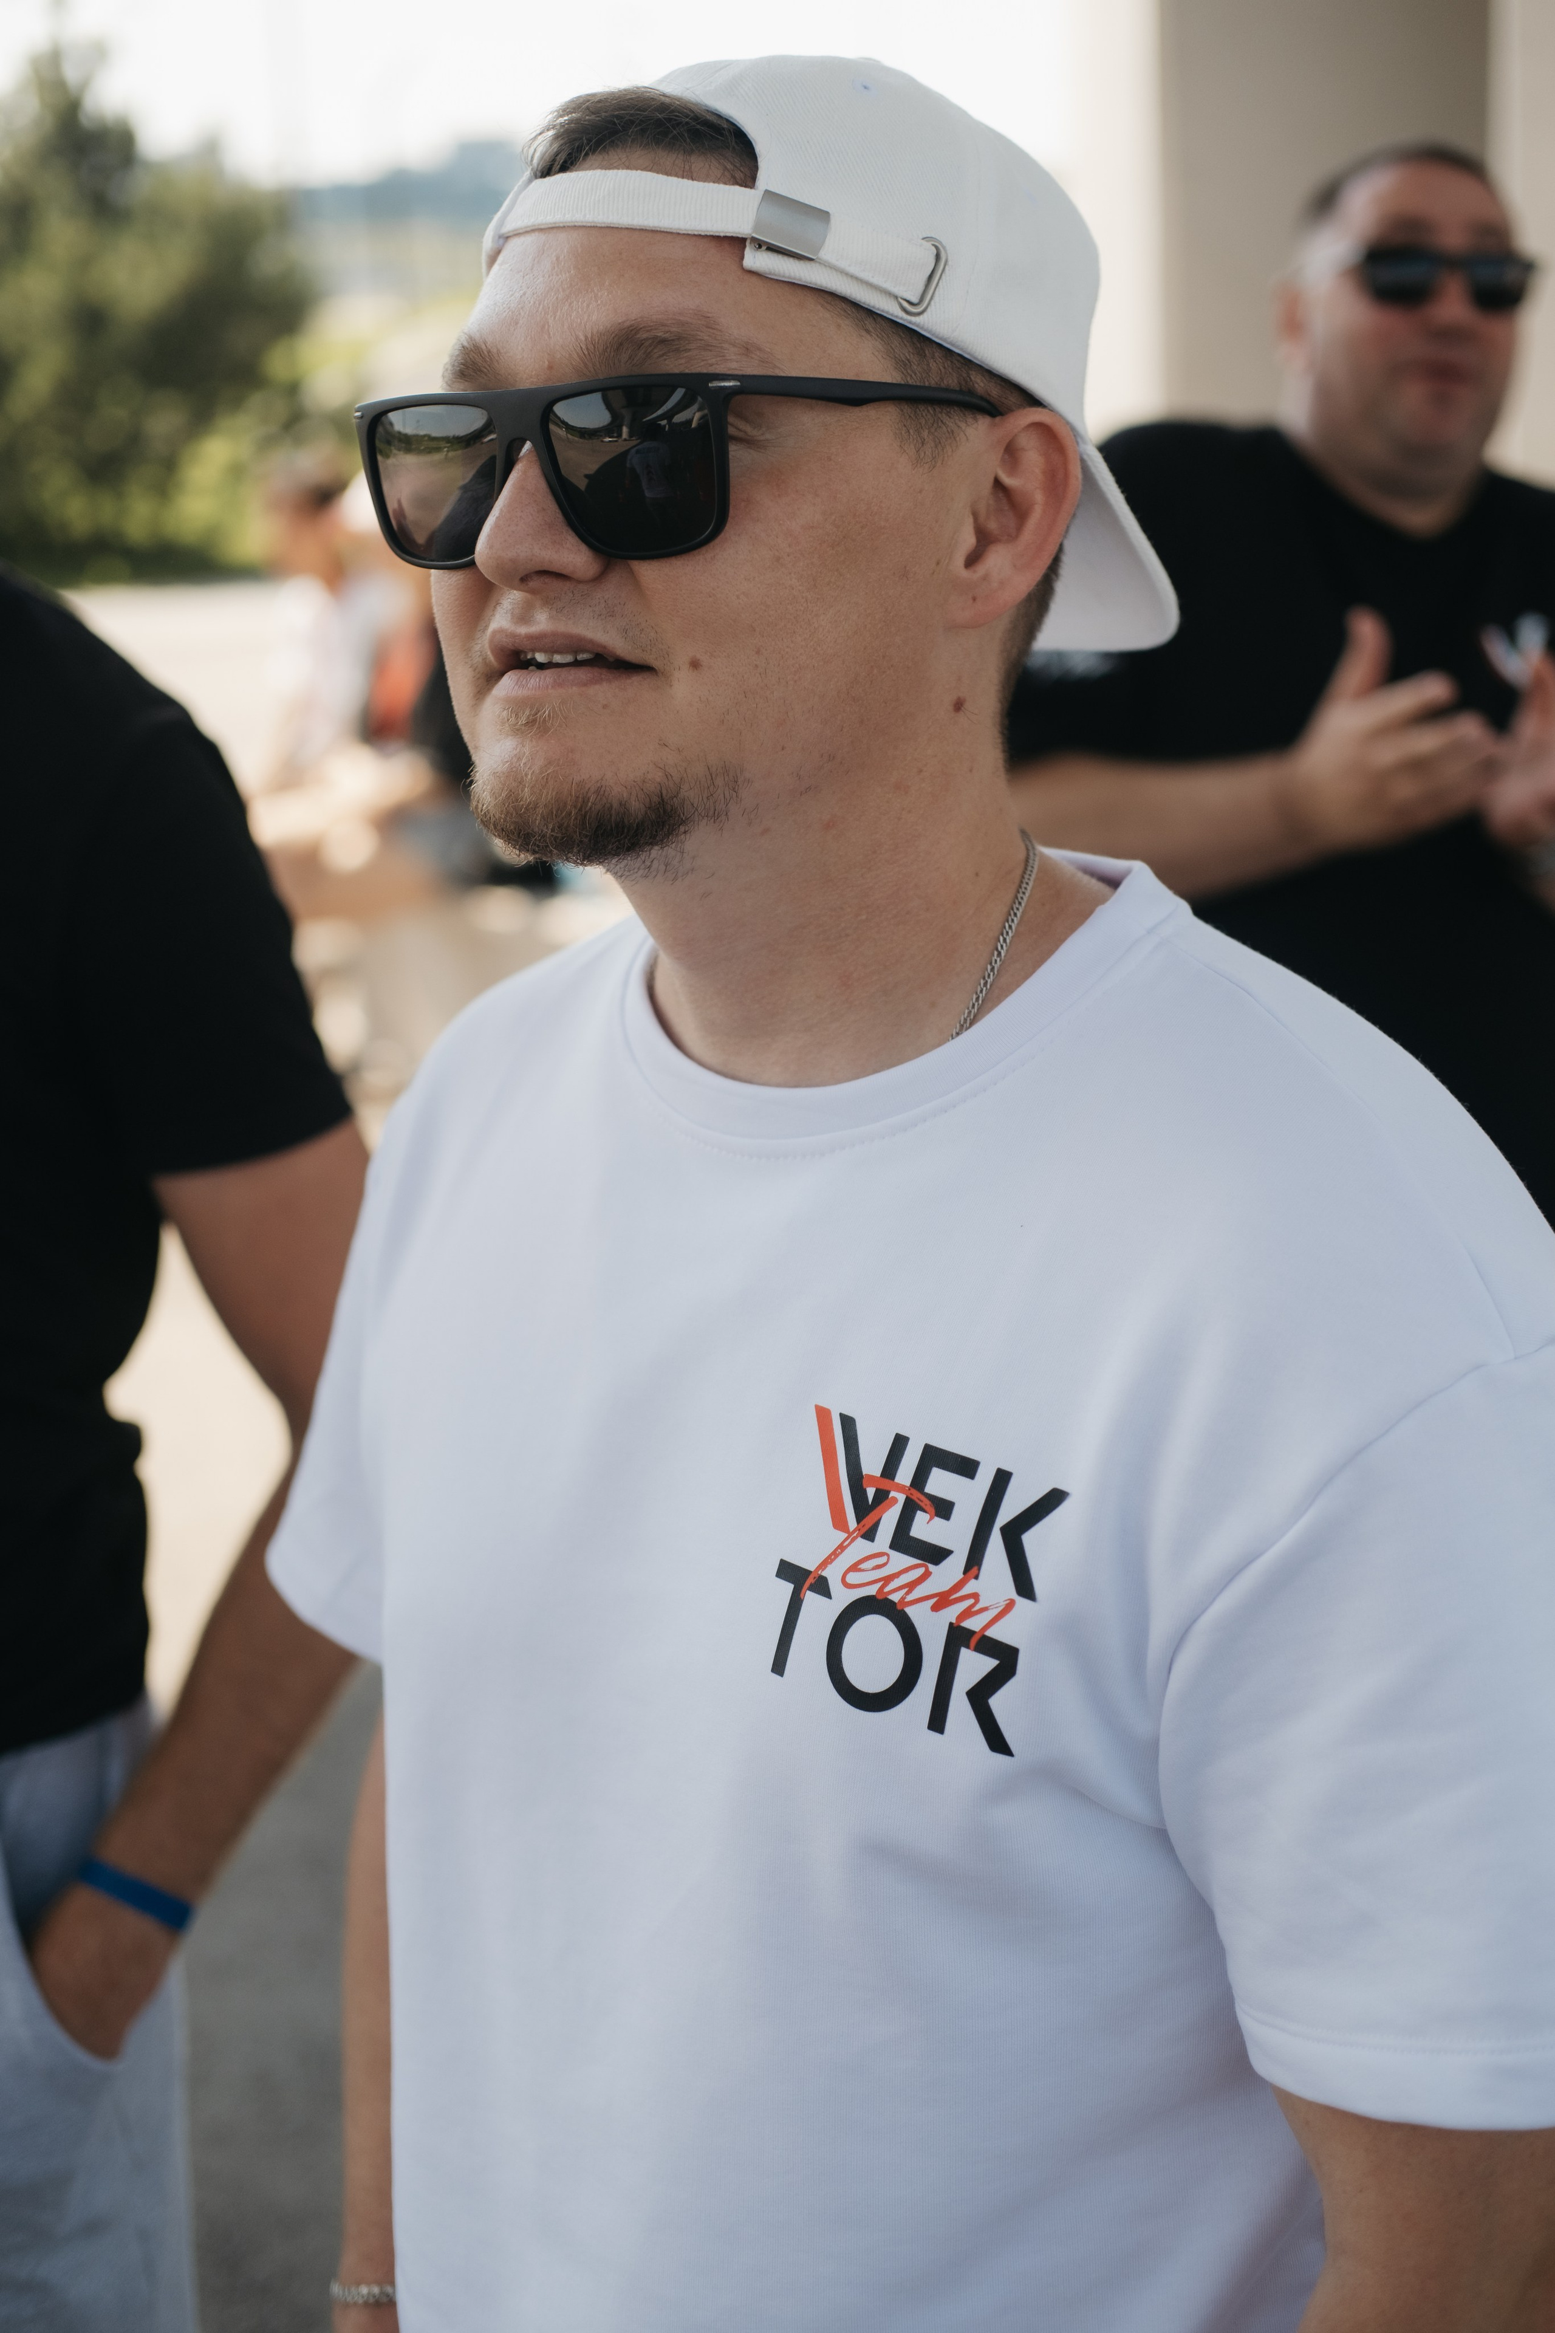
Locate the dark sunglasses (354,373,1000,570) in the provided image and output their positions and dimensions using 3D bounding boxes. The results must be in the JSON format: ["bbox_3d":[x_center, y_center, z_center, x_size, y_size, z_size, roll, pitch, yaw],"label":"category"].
[{"bbox_3d":[-0.022,-0.196,0.997,0.149,0.050,0.150,8,9,43],"label":"dark sunglasses"}]

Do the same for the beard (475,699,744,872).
[{"bbox_3d":[-0.056,-0.108,0.974,0.098,0.048,0.050,8,9,43],"label":"beard"}]

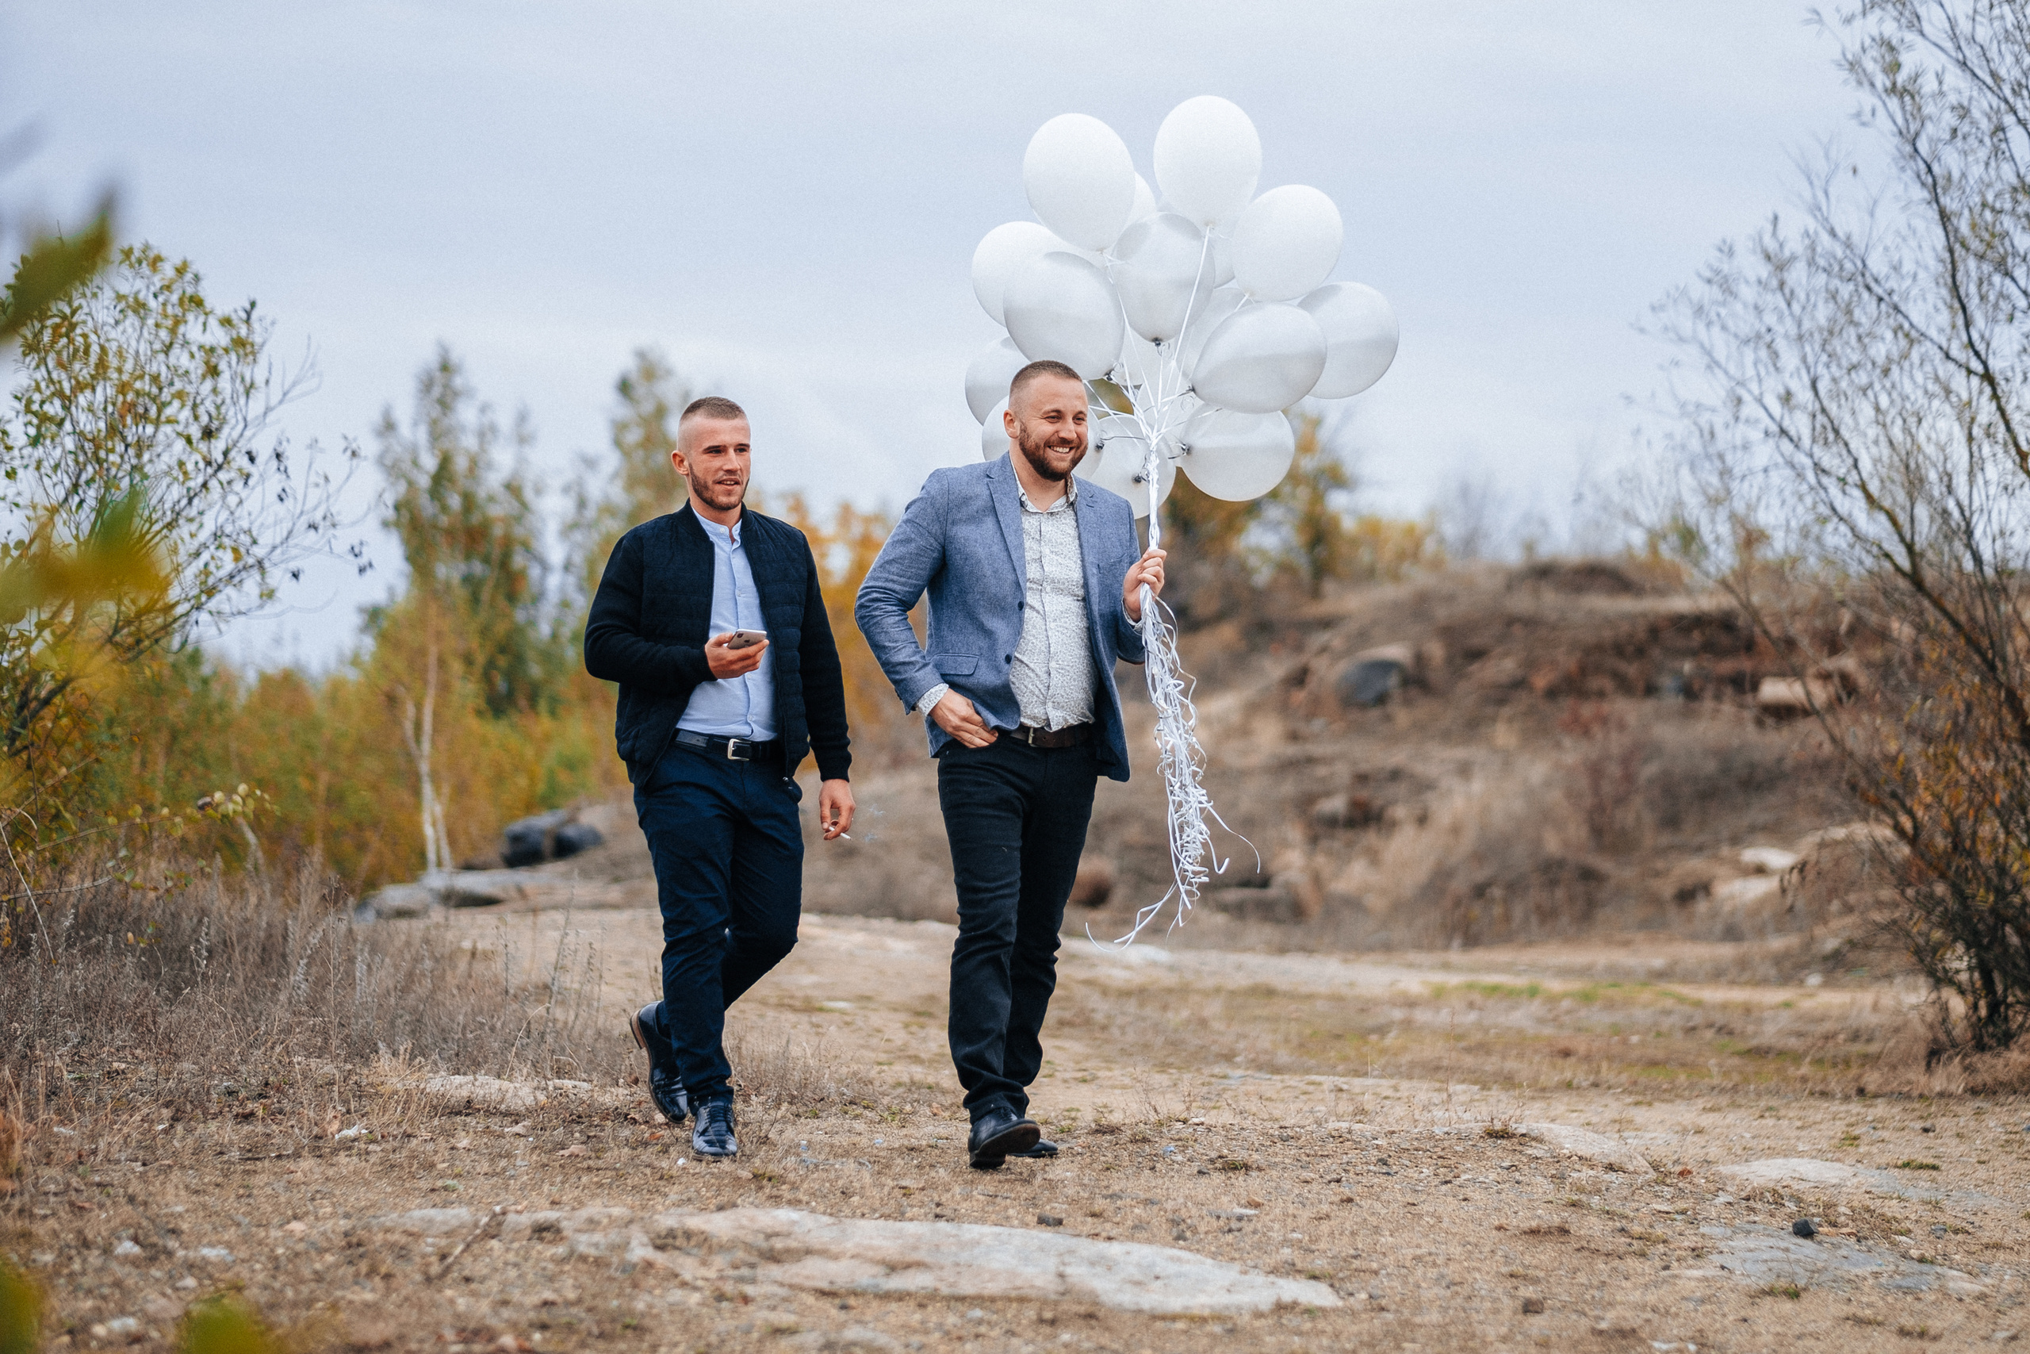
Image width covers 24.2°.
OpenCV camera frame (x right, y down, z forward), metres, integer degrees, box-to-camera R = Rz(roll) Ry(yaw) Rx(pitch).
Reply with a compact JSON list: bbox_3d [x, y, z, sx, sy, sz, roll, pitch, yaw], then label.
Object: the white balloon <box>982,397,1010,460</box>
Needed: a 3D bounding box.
[{"bbox_3d":[0.064,-0.533,10.950,0.290,0.235,0.235,9,0,24],"label":"white balloon"}]

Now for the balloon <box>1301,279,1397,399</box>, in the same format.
[{"bbox_3d":[0.761,-0.779,10.950,0.295,0.255,0.255,-40,0,-30],"label":"balloon"}]

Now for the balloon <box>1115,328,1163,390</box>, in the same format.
[{"bbox_3d":[0.261,-0.778,10.600,0.245,0.295,0.245,-6,-21,0],"label":"balloon"}]

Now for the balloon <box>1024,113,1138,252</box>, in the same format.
[{"bbox_3d":[0.149,-1.120,10.750,0.250,0.315,0.250,-15,0,0],"label":"balloon"}]

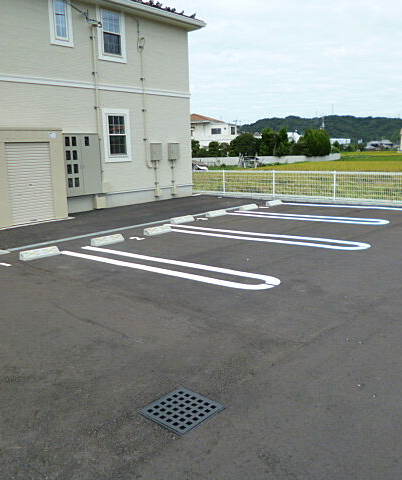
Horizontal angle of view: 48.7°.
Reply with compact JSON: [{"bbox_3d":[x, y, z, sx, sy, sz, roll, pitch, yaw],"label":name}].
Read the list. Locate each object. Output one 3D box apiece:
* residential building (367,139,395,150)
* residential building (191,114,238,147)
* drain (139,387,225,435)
[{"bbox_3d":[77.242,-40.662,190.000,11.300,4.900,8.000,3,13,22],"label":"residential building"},{"bbox_3d":[0.430,-19.551,84.000,11.500,7.500,9.000,-3,12,-5],"label":"residential building"},{"bbox_3d":[-0.117,1.085,2.812,0.390,0.030,0.390,9,16,42],"label":"drain"}]

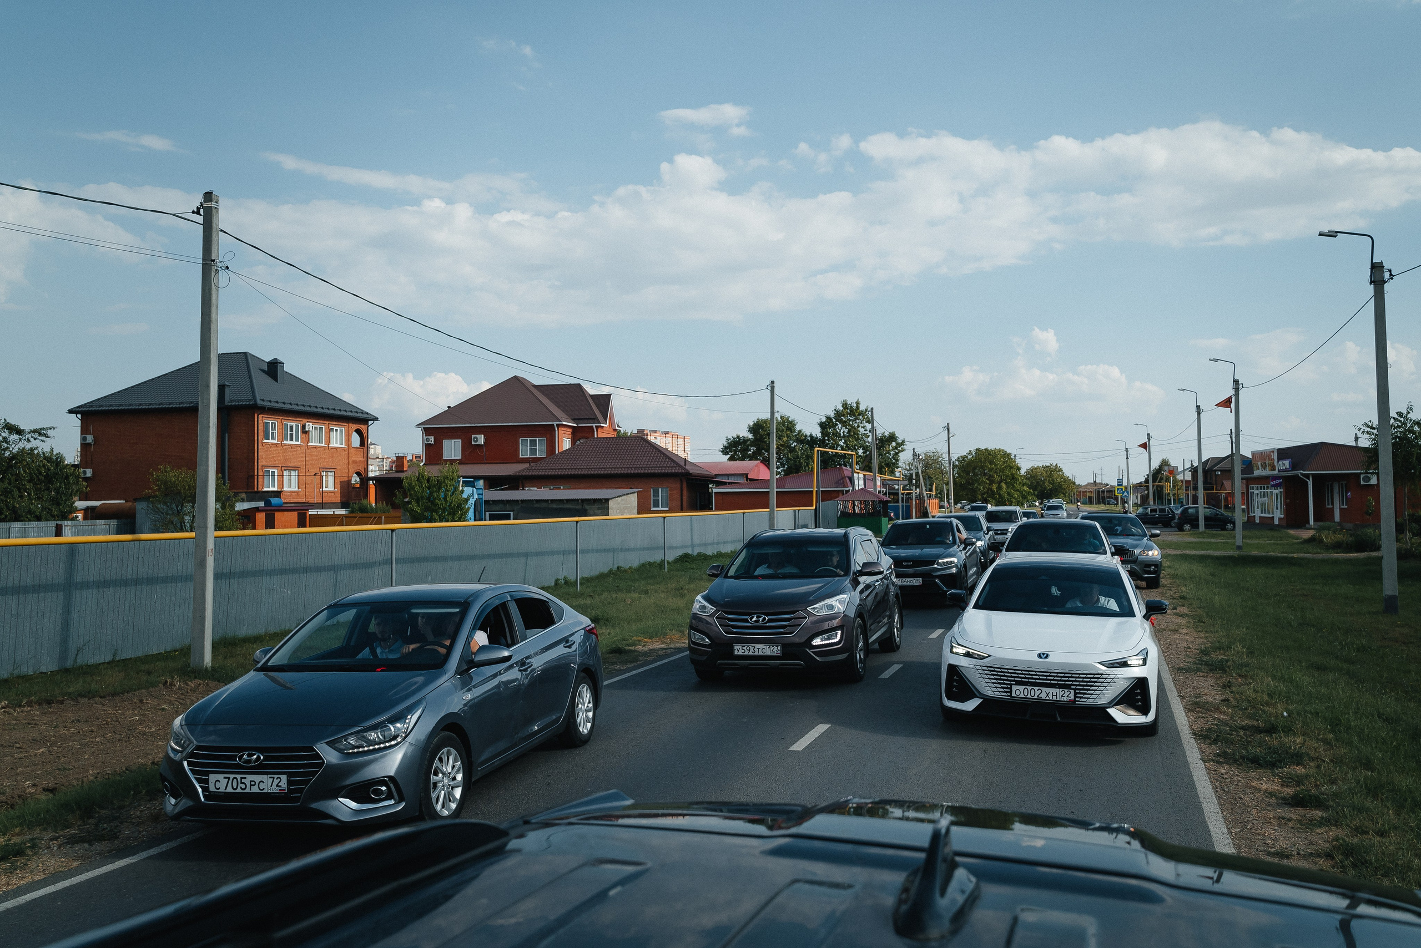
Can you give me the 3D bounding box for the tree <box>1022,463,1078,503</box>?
[{"bbox_3d":[48.343,1.613,157.943,8.200,6.560,8.200,-1,-1,20],"label":"tree"}]

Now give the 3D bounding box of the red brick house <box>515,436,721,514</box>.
[{"bbox_3d":[-6.015,0.708,73.252,11.900,6.219,7.800,0,-1,14],"label":"red brick house"}]

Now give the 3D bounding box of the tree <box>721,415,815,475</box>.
[{"bbox_3d":[4.538,-0.314,86.926,7.600,8.549,7.600,-1,-1,20],"label":"tree"}]

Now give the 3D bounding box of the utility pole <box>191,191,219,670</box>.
[{"bbox_3d":[-7.361,-0.643,16.200,0.270,6.995,0.200,0,-1,19],"label":"utility pole"}]

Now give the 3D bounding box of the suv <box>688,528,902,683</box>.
[{"bbox_3d":[1.345,1.598,14.499,1.900,1.700,4.690,0,-1,19],"label":"suv"}]

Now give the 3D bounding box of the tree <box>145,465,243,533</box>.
[{"bbox_3d":[-18.701,1.464,39.987,3.300,3.528,3.300,0,-1,19],"label":"tree"}]

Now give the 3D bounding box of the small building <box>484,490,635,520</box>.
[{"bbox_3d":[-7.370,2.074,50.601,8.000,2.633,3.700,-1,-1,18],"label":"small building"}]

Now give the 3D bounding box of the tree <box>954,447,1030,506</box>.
[{"bbox_3d":[27.740,0.783,107.942,7.600,6.665,7.600,-1,-1,20],"label":"tree"}]

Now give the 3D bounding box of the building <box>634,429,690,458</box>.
[{"bbox_3d":[-42.893,-7.317,934.525,16.000,57.000,70.000,0,-1,29],"label":"building"}]

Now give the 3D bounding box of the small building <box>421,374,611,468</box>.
[{"bbox_3d":[-12.670,-1.537,77.266,12.850,10.871,8.500,-1,-1,18],"label":"small building"}]

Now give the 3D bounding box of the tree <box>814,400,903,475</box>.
[{"bbox_3d":[11.795,-0.959,86.916,7.200,9.707,7.200,-1,-1,20],"label":"tree"}]

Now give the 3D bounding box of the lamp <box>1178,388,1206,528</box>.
[{"bbox_3d":[26.450,-0.767,61.035,1.250,7.900,0.300,-1,-1,19],"label":"lamp"}]

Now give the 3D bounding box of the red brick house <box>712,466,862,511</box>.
[{"bbox_3d":[6.633,1.832,83.947,10.600,4.466,9.000,0,-1,19],"label":"red brick house"}]

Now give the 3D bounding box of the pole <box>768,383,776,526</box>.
[{"bbox_3d":[2.371,-0.220,42.758,0.260,6.701,0.260,-1,-1,19],"label":"pole"}]

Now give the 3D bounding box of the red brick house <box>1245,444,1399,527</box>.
[{"bbox_3d":[40.154,0.670,71.077,7.600,5.287,14.400,0,-1,14],"label":"red brick house"}]

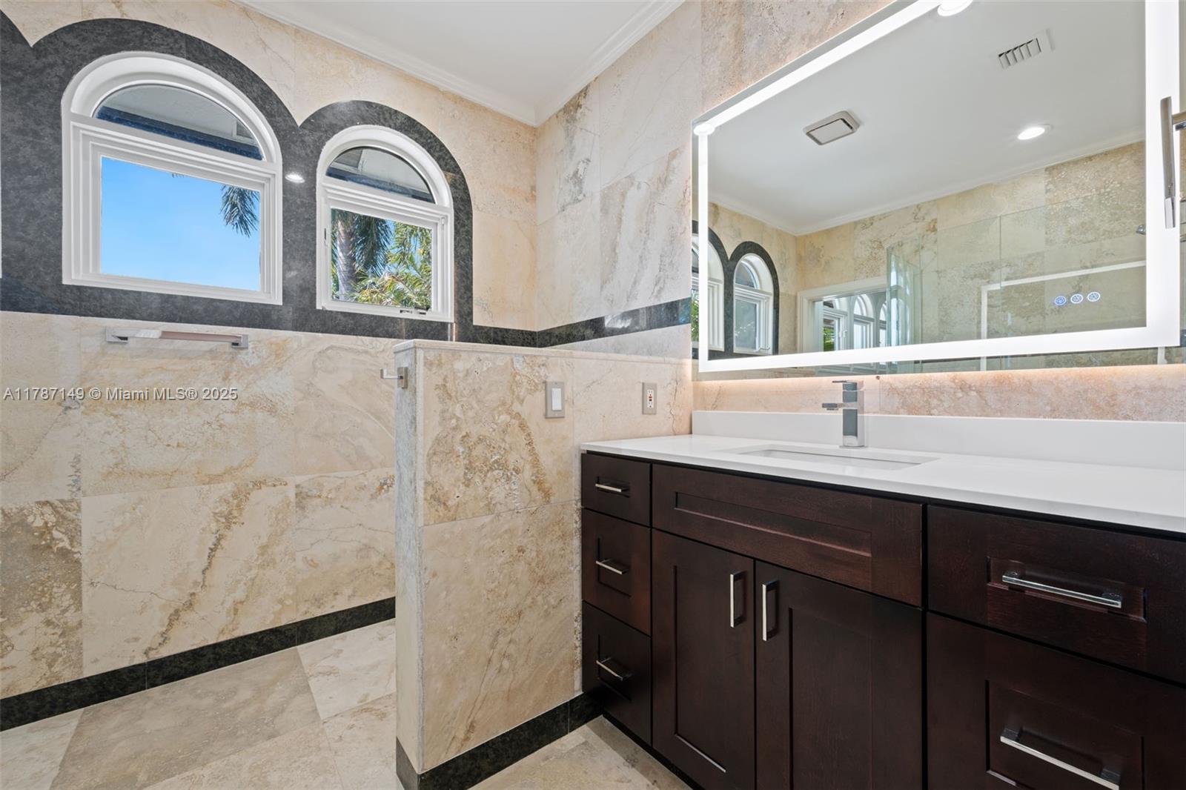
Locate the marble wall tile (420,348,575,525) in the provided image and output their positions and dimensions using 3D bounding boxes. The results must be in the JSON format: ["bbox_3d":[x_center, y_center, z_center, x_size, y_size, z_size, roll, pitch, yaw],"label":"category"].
[{"bbox_3d":[-0.251,0.108,1.317,0.475,0.453,0.015,0,0,-39],"label":"marble wall tile"}]

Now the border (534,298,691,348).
[{"bbox_3d":[0.036,-0.328,2.272,0.015,0.104,1.140,0,0,-39],"label":"border"}]

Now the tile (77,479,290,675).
[{"bbox_3d":[-1.504,0.655,1.767,0.612,0.612,0.015,0,0,-39],"label":"tile"}]

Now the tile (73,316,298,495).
[{"bbox_3d":[-1.508,0.042,1.769,0.612,0.613,0.015,0,0,-39],"label":"tile"}]

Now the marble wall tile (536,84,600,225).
[{"bbox_3d":[-0.141,-1.279,2.490,0.015,0.559,0.592,0,0,-39],"label":"marble wall tile"}]

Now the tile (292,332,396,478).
[{"bbox_3d":[-1.030,0.042,2.154,0.612,0.613,0.015,0,0,-39],"label":"tile"}]

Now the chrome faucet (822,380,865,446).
[{"bbox_3d":[0.688,0.055,1.263,0.175,0.191,0.044,0,0,-39],"label":"chrome faucet"}]

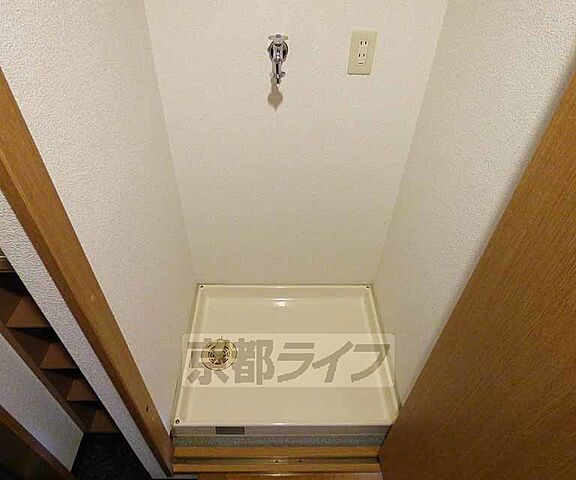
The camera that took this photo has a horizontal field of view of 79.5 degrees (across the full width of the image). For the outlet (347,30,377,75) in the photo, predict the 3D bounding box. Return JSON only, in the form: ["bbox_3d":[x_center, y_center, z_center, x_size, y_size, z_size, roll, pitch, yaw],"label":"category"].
[{"bbox_3d":[0.220,-0.554,1.029,0.070,0.120,0.012,1,38,-2],"label":"outlet"}]

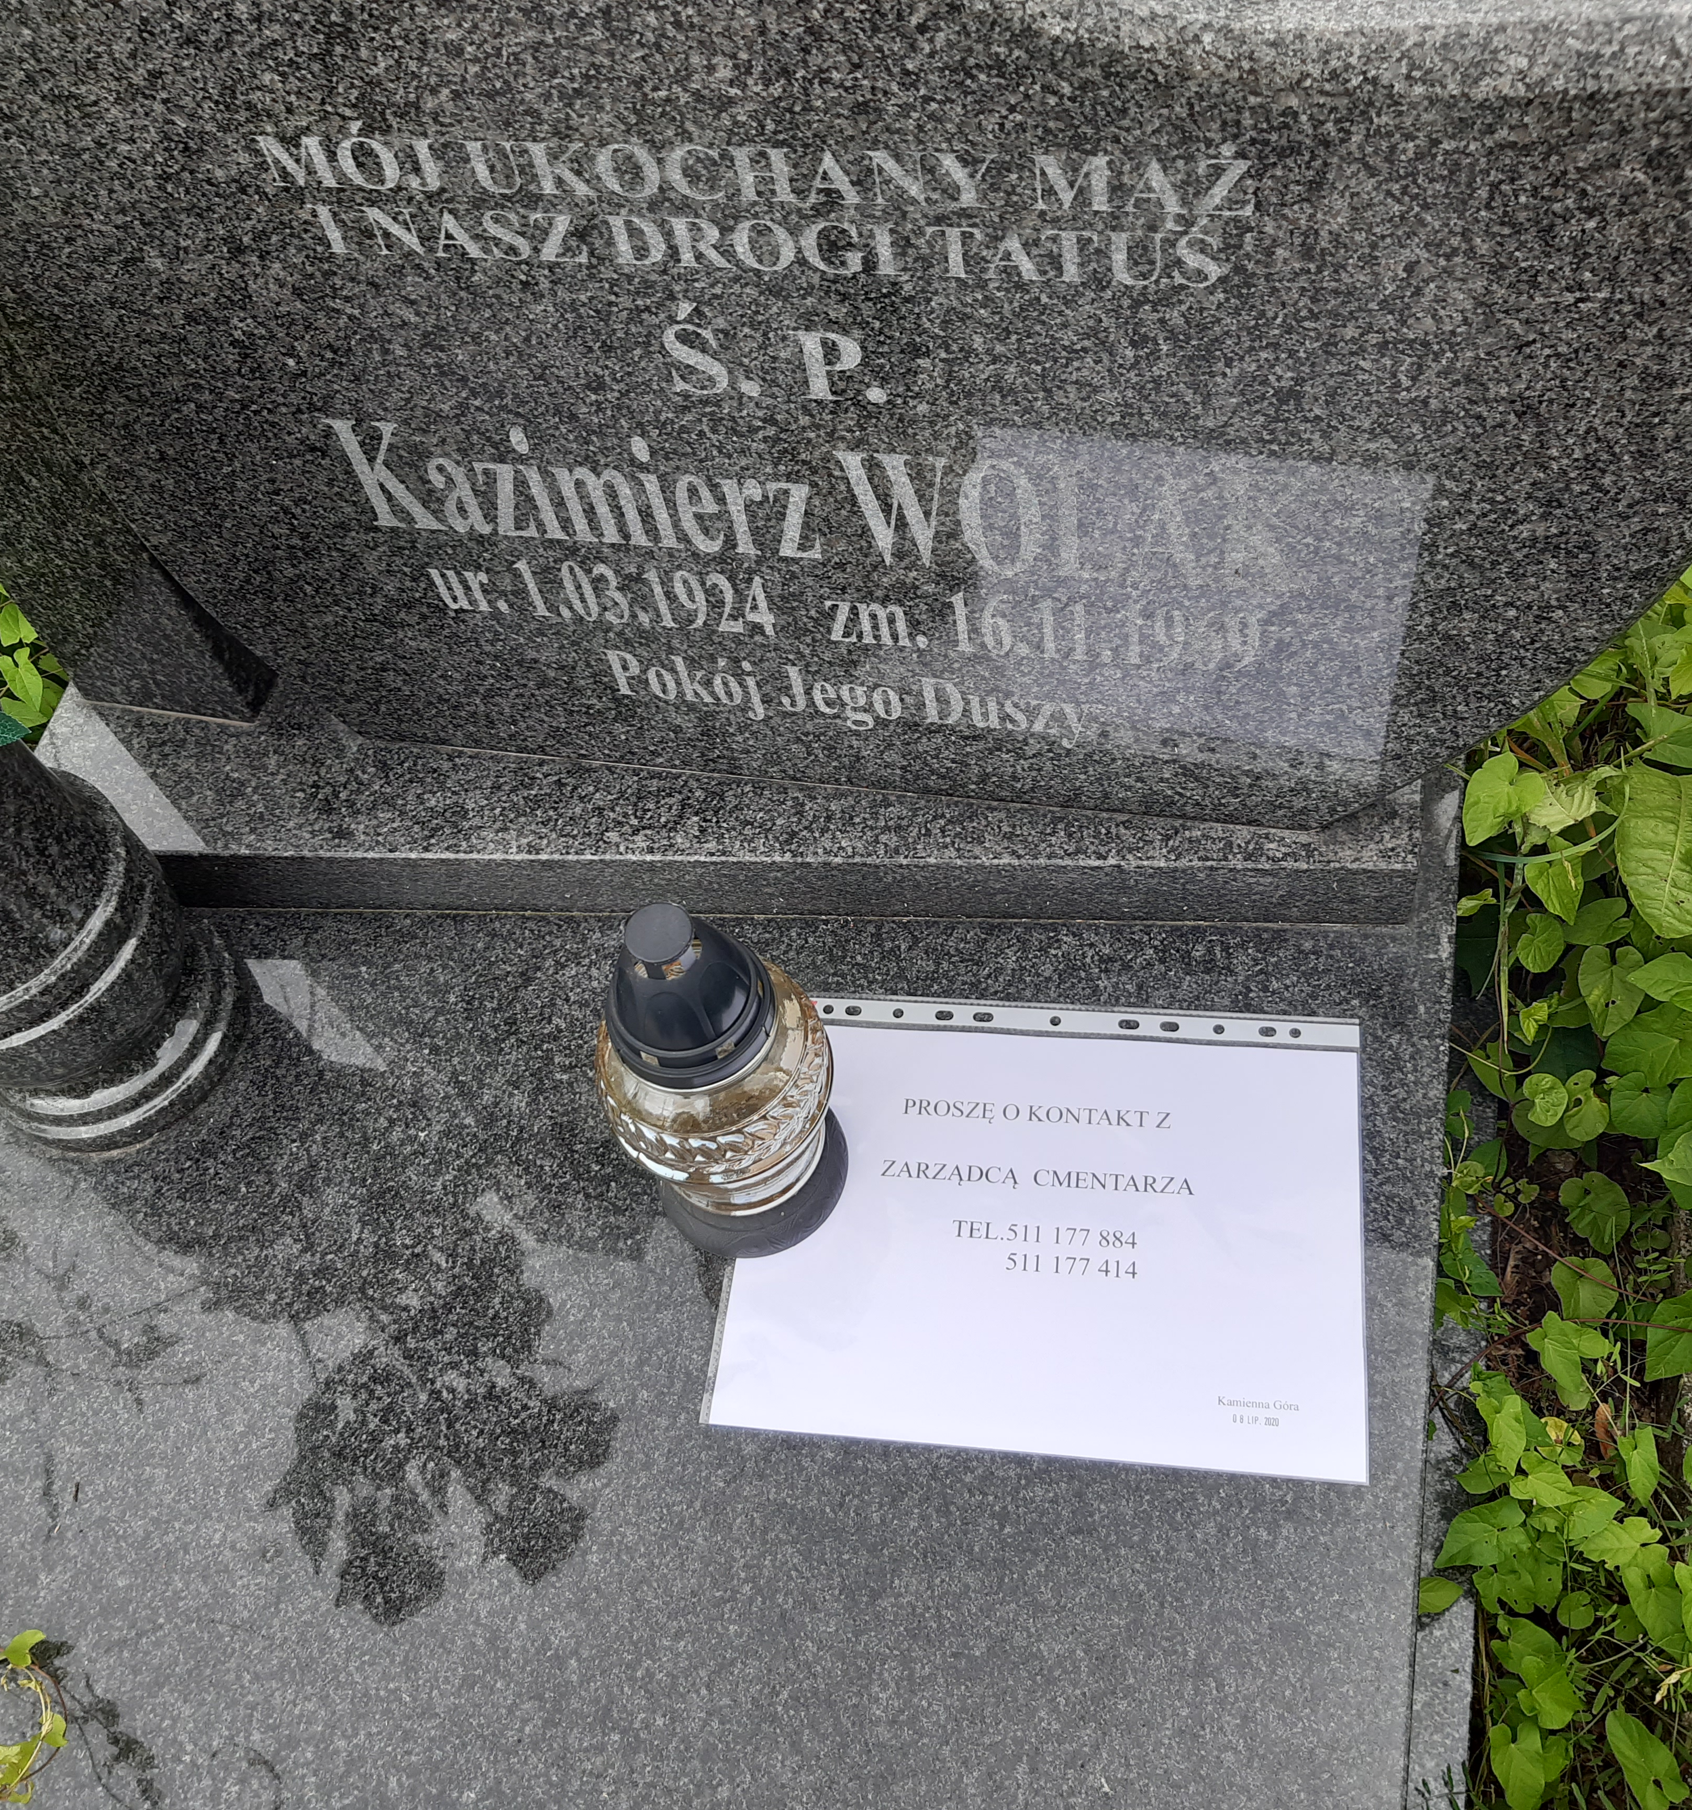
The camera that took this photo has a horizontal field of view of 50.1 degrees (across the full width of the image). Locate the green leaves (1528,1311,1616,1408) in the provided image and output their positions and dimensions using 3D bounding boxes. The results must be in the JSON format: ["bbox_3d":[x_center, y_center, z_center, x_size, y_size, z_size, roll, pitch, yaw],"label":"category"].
[{"bbox_3d":[0.356,0.222,0.886,0.037,0.014,0.047,-13,62,8],"label":"green leaves"}]

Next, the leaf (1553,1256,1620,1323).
[{"bbox_3d":[0.396,0.208,0.971,0.033,0.009,0.040,4,69,17],"label":"leaf"}]

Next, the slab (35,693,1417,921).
[{"bbox_3d":[-0.090,-0.095,1.028,0.785,0.057,0.200,1,59,10],"label":"slab"}]

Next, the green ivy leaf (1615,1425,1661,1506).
[{"bbox_3d":[0.397,0.280,0.903,0.016,0.009,0.038,-8,64,13],"label":"green ivy leaf"}]

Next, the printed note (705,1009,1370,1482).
[{"bbox_3d":[0.095,0.152,0.878,0.303,0.003,0.226,2,59,11],"label":"printed note"}]

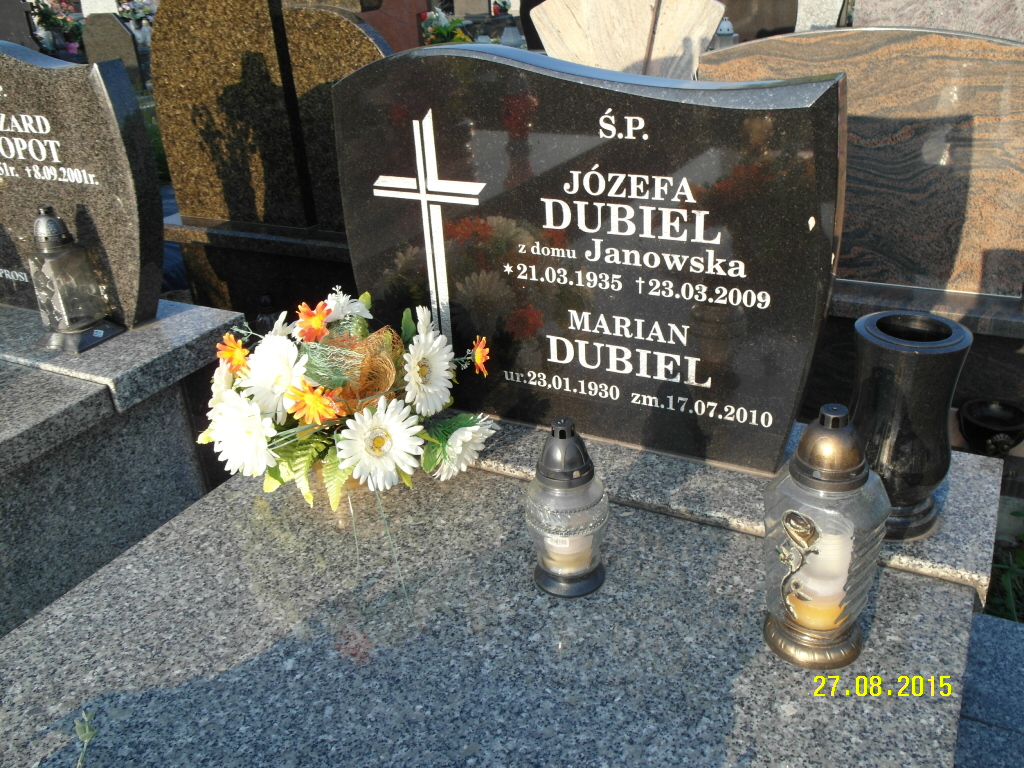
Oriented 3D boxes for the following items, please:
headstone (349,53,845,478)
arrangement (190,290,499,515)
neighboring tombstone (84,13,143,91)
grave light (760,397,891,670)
[{"bbox_3d":[0.089,-0.198,1.350,0.770,0.601,0.060,10,30,27],"label":"headstone"},{"bbox_3d":[-0.244,0.017,1.343,0.410,0.305,0.350,10,30,27],"label":"arrangement"},{"bbox_3d":[-3.337,-2.784,7.441,0.622,0.619,0.070,10,30,27],"label":"neighboring tombstone"},{"bbox_3d":[0.341,0.162,0.974,0.118,0.295,0.113,20,35,41],"label":"grave light"}]

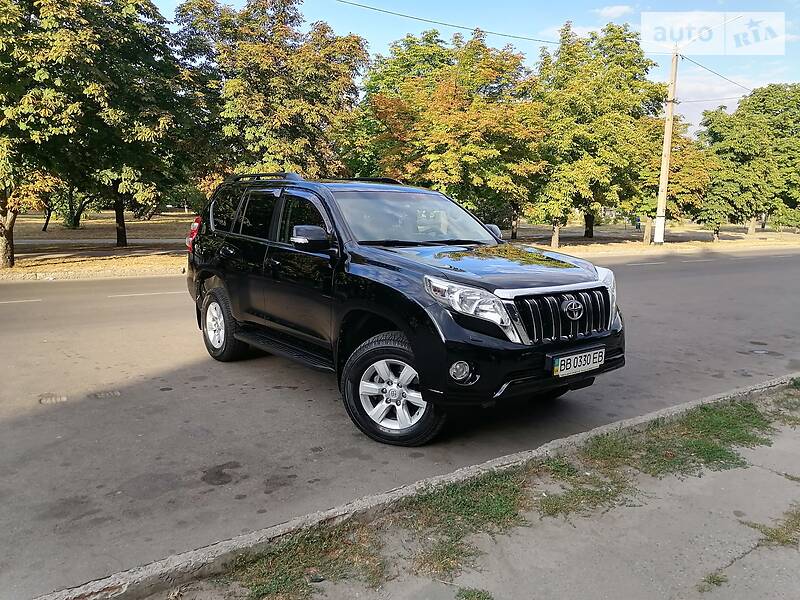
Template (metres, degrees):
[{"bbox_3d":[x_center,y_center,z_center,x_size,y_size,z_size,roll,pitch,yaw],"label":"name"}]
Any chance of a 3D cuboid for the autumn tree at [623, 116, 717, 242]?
[{"bbox_3d":[13.418,-5.941,31.300,4.715,6.328,4.715,1,8,0],"label":"autumn tree"}]

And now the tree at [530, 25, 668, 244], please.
[{"bbox_3d":[8.609,-7.050,27.200,5.841,9.505,5.841,1,8,0],"label":"tree"}]

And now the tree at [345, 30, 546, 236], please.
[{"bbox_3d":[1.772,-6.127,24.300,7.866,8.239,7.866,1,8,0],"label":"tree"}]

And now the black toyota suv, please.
[{"bbox_3d":[-0.317,-0.201,5.832,1.930,1.880,4.780,-5,10,-38],"label":"black toyota suv"}]

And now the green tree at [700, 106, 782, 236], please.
[{"bbox_3d":[25.175,-9.390,46.000,6.045,9.430,6.045,1,8,0],"label":"green tree"}]

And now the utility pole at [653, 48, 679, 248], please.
[{"bbox_3d":[13.264,-7.512,31.000,0.400,9.518,0.400,1,8,0],"label":"utility pole"}]

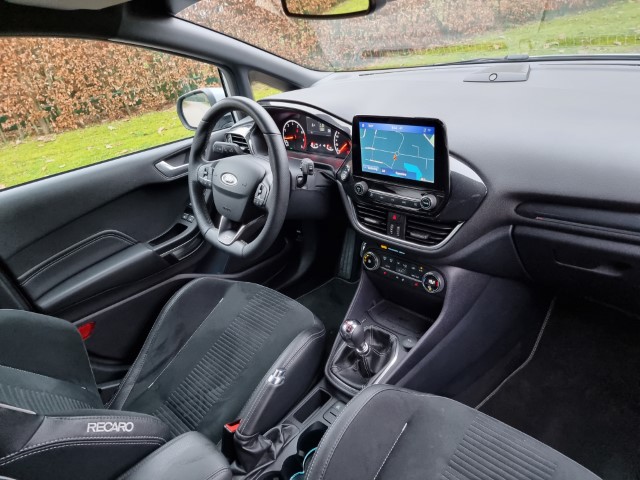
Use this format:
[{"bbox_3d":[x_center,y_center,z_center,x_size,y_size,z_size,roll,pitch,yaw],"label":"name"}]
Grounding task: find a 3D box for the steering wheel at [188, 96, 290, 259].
[{"bbox_3d":[-0.181,-0.146,1.051,0.370,0.363,0.100,20,19,41],"label":"steering wheel"}]

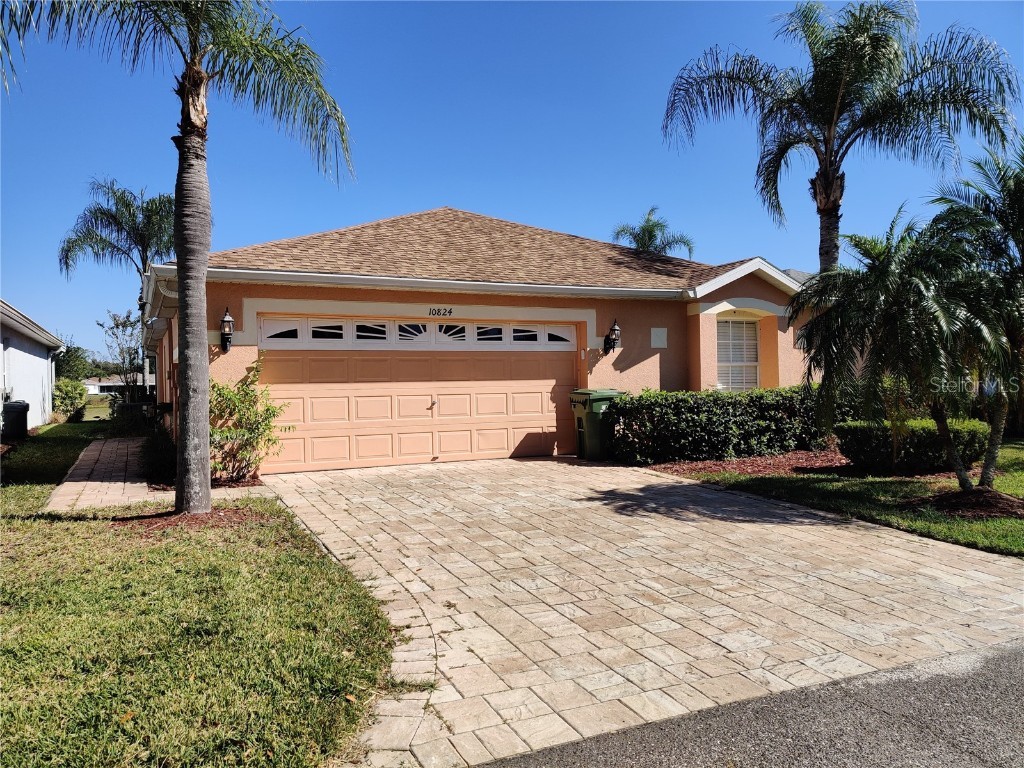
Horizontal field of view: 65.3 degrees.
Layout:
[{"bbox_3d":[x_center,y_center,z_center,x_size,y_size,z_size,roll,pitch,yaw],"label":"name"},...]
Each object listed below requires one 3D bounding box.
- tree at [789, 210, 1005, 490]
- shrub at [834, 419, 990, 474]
[{"bbox_3d":[4.634,-0.403,9.600,2.600,3.350,2.600,-1,0,0],"label":"tree"},{"bbox_3d":[6.055,0.889,12.164,2.009,0.647,1.372,-1,1,-25],"label":"shrub"}]

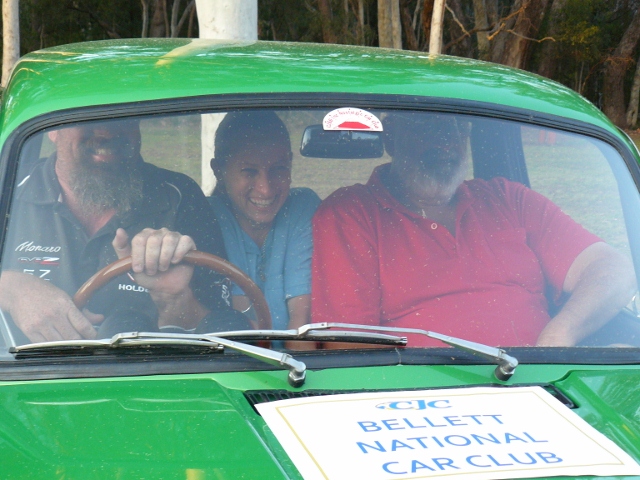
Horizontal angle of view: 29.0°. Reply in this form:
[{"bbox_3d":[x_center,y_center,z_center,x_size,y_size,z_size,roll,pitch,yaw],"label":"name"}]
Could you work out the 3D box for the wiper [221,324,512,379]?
[{"bbox_3d":[0.078,0.192,2.130,0.520,0.075,0.100,-1,10,-9],"label":"wiper"}]

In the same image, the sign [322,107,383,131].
[{"bbox_3d":[0.061,-0.229,2.330,0.110,0.053,0.005,-1,-28,-12],"label":"sign"}]

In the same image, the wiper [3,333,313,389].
[{"bbox_3d":[-0.274,0.203,2.090,0.490,0.075,0.100,0,10,-4],"label":"wiper"}]

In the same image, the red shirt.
[{"bbox_3d":[0.296,0.104,2.710,0.580,0.530,0.380,-1,10,-12],"label":"red shirt"}]

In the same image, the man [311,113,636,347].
[{"bbox_3d":[0.327,0.202,2.620,0.650,1.000,0.800,-1,10,-12],"label":"man"}]

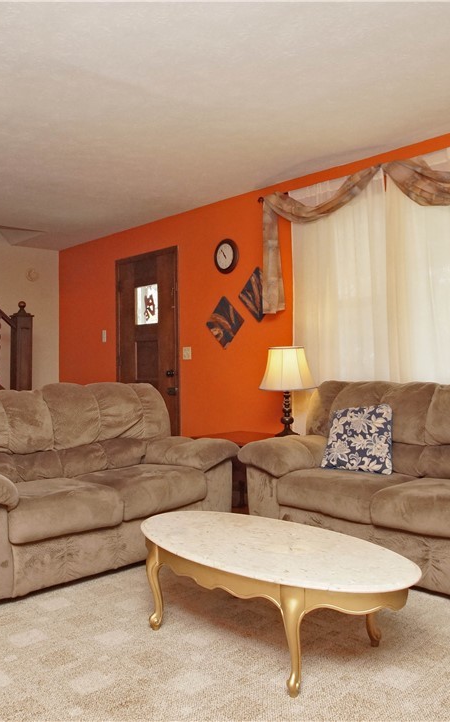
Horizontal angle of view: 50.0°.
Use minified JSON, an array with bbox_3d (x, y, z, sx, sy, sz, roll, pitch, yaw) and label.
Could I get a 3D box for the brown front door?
[{"bbox_3d":[-0.760,0.060,4.650,0.940,2.120,0.080,-1,-2,44],"label":"brown front door"}]

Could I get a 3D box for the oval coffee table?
[{"bbox_3d":[0.155,0.933,1.960,1.230,0.395,0.610,-1,-1,36],"label":"oval coffee table"}]

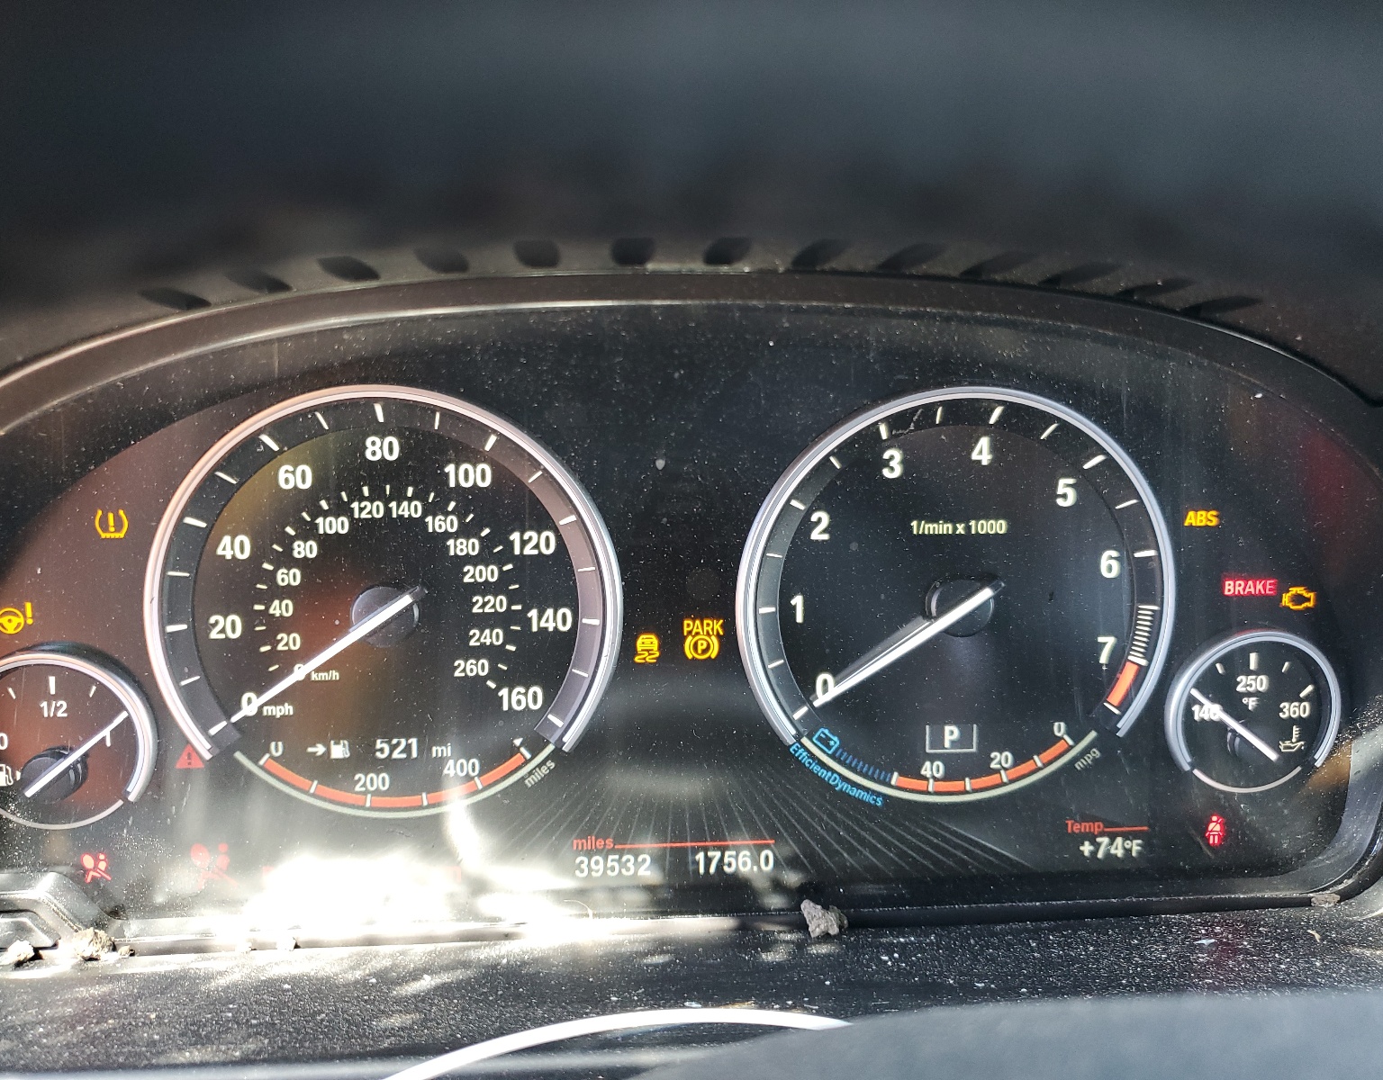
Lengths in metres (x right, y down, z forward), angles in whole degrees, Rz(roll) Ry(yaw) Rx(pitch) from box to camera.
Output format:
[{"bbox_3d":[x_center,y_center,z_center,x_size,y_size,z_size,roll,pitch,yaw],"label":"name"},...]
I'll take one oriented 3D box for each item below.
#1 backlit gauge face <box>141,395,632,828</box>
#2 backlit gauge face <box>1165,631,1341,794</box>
[{"bbox_3d":[-0.070,0.016,0.246,0.104,0.101,0.016,-1,7,-5],"label":"backlit gauge face"},{"bbox_3d":[0.140,0.043,0.268,0.043,0.042,0.012,-1,7,-5],"label":"backlit gauge face"}]

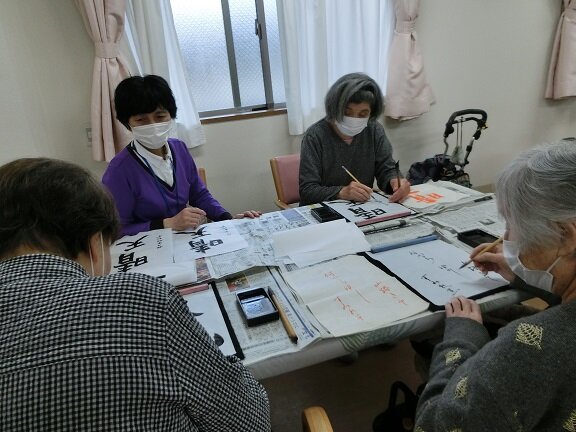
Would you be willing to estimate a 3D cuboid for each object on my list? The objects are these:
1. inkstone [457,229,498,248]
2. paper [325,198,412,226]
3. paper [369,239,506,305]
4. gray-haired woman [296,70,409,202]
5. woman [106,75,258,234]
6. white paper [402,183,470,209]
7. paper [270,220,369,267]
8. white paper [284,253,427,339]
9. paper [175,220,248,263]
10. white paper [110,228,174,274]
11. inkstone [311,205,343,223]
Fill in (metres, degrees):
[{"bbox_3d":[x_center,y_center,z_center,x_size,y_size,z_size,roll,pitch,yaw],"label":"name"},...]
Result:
[{"bbox_3d":[0.593,0.080,1.249,0.082,0.022,0.136,-11,20,-18],"label":"inkstone"},{"bbox_3d":[0.314,-0.039,1.708,0.243,0.008,0.333,-10,19,-14],"label":"paper"},{"bbox_3d":[0.412,0.142,1.155,0.243,0.008,0.333,-10,19,-14],"label":"paper"},{"bbox_3d":[0.298,-0.004,1.859,0.480,1.180,0.650,-8,19,-10],"label":"gray-haired woman"},{"bbox_3d":[-0.431,0.091,1.701,0.580,1.240,0.650,-11,20,-17],"label":"woman"},{"bbox_3d":[0.581,-0.096,1.787,0.250,0.010,0.280,-11,20,-17],"label":"white paper"},{"bbox_3d":[0.094,0.081,1.398,0.265,0.010,0.320,-9,19,-13],"label":"paper"},{"bbox_3d":[0.161,0.187,1.079,0.245,0.010,0.333,-10,20,-16],"label":"white paper"},{"bbox_3d":[-0.295,0.080,1.502,0.243,0.008,0.310,-10,20,-16],"label":"paper"},{"bbox_3d":[-0.525,0.117,1.451,0.243,0.008,0.333,-10,19,-15],"label":"white paper"},{"bbox_3d":[0.147,-0.011,1.634,0.080,0.022,0.138,-10,19,-15],"label":"inkstone"}]

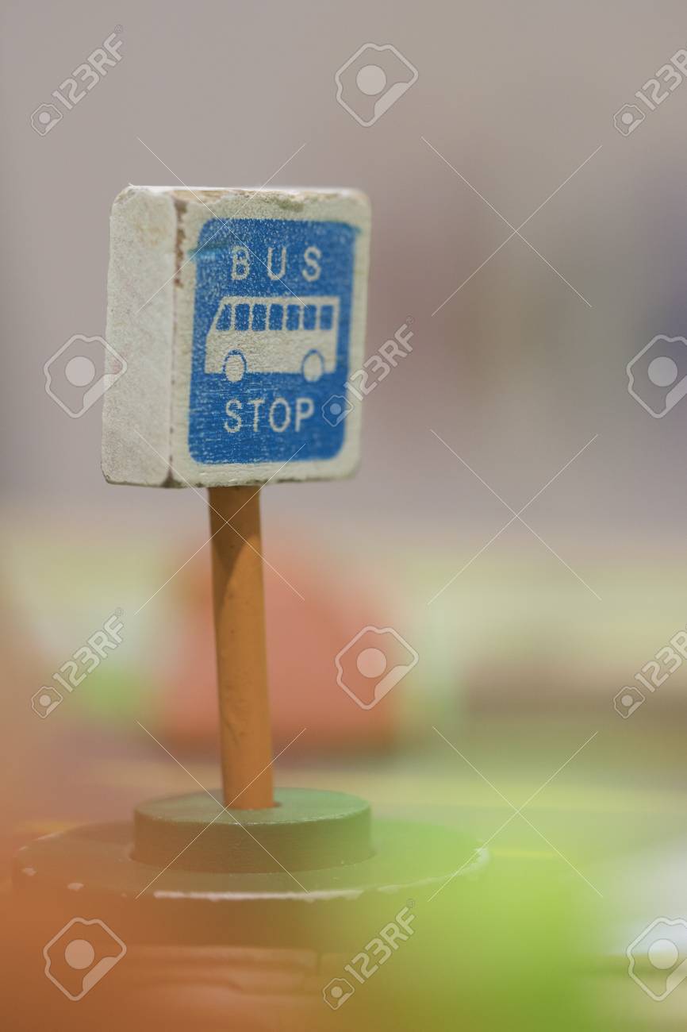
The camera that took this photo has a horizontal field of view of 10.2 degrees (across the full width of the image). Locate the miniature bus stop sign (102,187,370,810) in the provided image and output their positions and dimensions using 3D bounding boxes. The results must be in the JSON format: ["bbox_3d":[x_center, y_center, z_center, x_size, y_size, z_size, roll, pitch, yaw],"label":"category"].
[{"bbox_3d":[-0.015,-0.002,0.552,0.014,0.088,0.041,4,7,41],"label":"miniature bus stop sign"}]

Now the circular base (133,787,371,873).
[{"bbox_3d":[-0.013,0.045,0.556,0.034,0.007,0.034,-1,5,0],"label":"circular base"}]

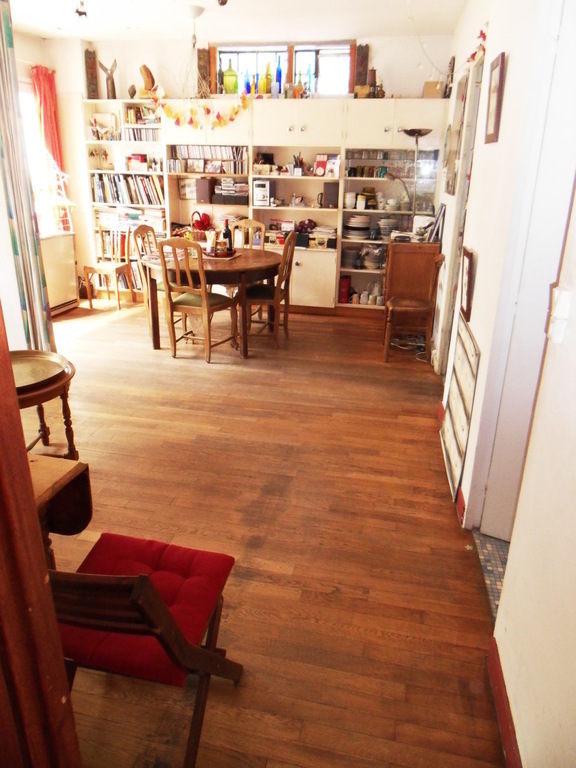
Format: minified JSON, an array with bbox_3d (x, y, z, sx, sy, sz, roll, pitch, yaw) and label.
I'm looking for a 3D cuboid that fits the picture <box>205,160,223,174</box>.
[{"bbox_3d":[-0.796,-2.318,5.696,0.185,0.130,0.025,5,21,11],"label":"picture"}]

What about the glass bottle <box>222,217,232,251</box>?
[{"bbox_3d":[-0.563,-1.406,5.048,0.077,0.300,0.077,5,21,11],"label":"glass bottle"}]

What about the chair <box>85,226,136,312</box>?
[{"bbox_3d":[-2.033,-1.320,6.056,0.410,0.870,0.470,3,21,5],"label":"chair"}]

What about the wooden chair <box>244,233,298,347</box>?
[{"bbox_3d":[-0.213,-0.872,4.863,0.520,1.000,0.450,8,21,17],"label":"wooden chair"}]

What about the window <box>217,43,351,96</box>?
[{"bbox_3d":[-0.081,-3.350,5.661,1.480,0.520,0.120,5,21,11],"label":"window"}]

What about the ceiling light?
[{"bbox_3d":[-0.809,-3.254,4.670,0.140,0.100,0.140,5,21,11],"label":"ceiling light"}]

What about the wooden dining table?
[{"bbox_3d":[-0.624,-0.746,4.798,1.240,0.745,1.280,1,21,0],"label":"wooden dining table"}]

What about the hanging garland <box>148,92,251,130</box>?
[{"bbox_3d":[-0.899,-2.765,5.386,1.075,0.365,0.100,5,21,11],"label":"hanging garland"}]

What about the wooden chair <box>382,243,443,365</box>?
[{"bbox_3d":[1.100,-0.686,4.539,0.460,0.940,0.490,10,22,22],"label":"wooden chair"}]

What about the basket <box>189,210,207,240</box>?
[{"bbox_3d":[-1.019,-1.811,6.169,0.240,0.330,0.220,5,21,11],"label":"basket"}]

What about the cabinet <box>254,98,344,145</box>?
[{"bbox_3d":[0.133,-2.727,5.607,0.950,0.445,0.340,5,21,11],"label":"cabinet"}]

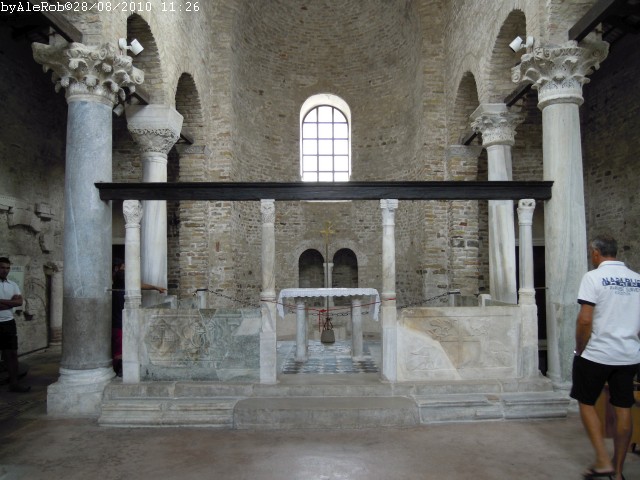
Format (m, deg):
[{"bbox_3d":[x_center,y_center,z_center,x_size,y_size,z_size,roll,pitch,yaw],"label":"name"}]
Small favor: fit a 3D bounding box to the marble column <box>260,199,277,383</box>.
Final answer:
[{"bbox_3d":[-0.551,0.537,5.537,0.170,1.951,0.173,0,-2,0],"label":"marble column"}]

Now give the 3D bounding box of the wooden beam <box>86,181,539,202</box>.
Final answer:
[{"bbox_3d":[0.038,-0.514,5.615,4.871,0.183,0.208,0,-2,0],"label":"wooden beam"}]

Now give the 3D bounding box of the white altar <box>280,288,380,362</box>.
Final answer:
[{"bbox_3d":[0.120,1.107,6.901,1.275,0.909,0.771,0,-2,0],"label":"white altar"}]

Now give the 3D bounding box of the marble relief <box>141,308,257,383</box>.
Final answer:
[{"bbox_3d":[-1.280,1.123,5.546,1.275,0.781,0.109,0,-2,0],"label":"marble relief"}]

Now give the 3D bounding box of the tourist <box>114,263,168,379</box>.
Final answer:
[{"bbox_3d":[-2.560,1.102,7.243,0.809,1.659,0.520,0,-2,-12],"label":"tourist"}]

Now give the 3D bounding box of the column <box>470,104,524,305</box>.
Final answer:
[{"bbox_3d":[2.838,-0.098,8.052,0.662,3.794,0.662,0,-2,0],"label":"column"}]

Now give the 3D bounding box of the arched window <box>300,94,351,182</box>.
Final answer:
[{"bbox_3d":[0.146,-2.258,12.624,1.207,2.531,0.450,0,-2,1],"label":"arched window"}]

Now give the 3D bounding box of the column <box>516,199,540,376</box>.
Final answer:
[{"bbox_3d":[2.251,0.520,5.617,0.193,1.922,0.188,0,-2,0],"label":"column"}]

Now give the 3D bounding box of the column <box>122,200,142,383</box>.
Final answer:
[{"bbox_3d":[-2.018,0.539,5.538,0.190,1.930,0.190,0,-2,1],"label":"column"}]

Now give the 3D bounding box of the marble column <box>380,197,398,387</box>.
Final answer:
[{"bbox_3d":[0.748,0.525,5.505,0.190,1.929,0.190,0,-2,1],"label":"marble column"}]

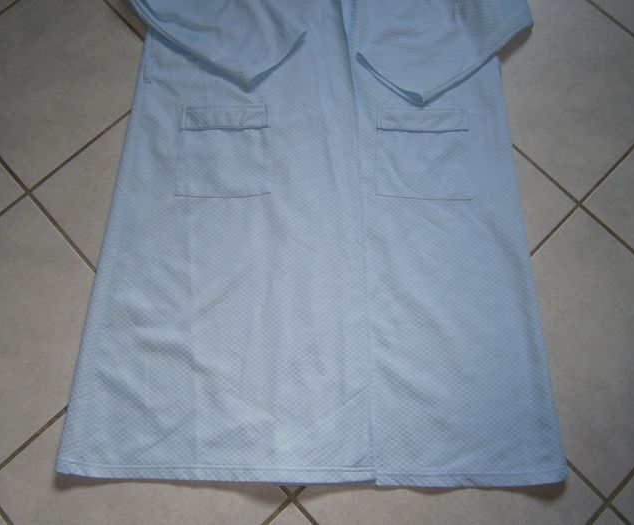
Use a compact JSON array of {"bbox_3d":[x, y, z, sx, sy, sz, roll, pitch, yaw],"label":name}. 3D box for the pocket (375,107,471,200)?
[{"bbox_3d":[0.173,-0.180,0.858,0.154,0.018,0.162,2,76,1],"label":"pocket"}]

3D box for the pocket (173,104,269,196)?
[{"bbox_3d":[-0.152,-0.188,0.861,0.152,0.018,0.166,-1,76,0],"label":"pocket"}]

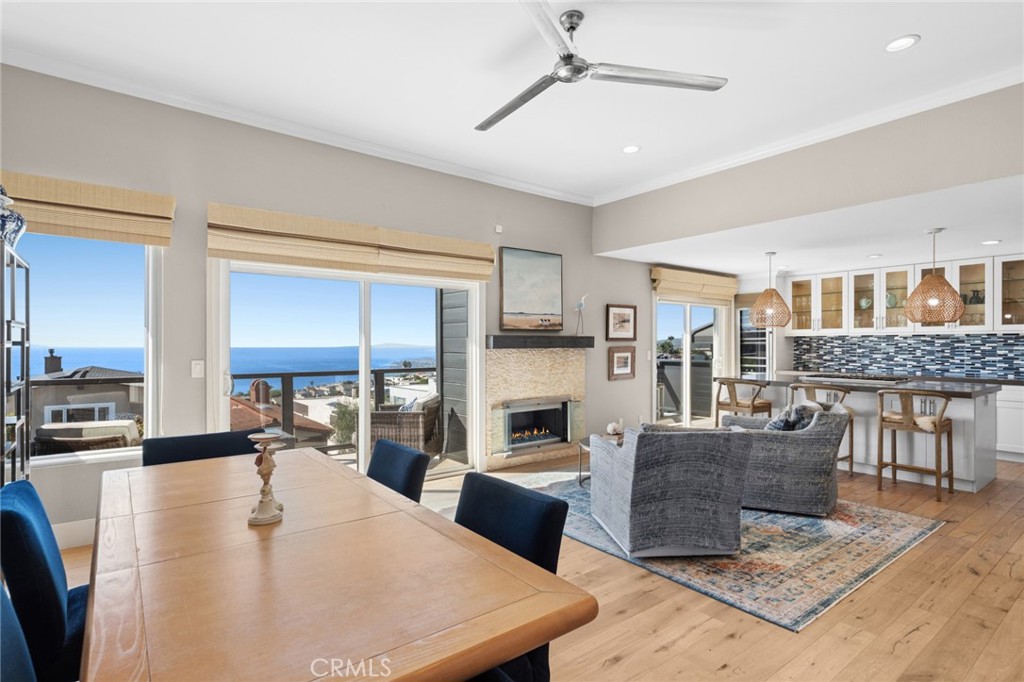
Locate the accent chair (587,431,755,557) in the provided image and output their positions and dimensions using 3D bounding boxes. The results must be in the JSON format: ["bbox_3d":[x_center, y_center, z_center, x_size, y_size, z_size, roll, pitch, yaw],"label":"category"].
[{"bbox_3d":[1.076,0.969,3.652,0.780,0.810,0.920,0,-1,-6],"label":"accent chair"}]

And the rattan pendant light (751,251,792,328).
[{"bbox_3d":[3.244,-0.625,6.408,0.460,0.925,0.460,1,-1,-38],"label":"rattan pendant light"}]

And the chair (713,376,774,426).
[{"bbox_3d":[2.695,0.934,5.971,0.490,0.930,0.530,1,-1,-38],"label":"chair"}]

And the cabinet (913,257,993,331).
[{"bbox_3d":[5.649,-0.563,6.537,0.330,0.905,0.770,0,-1,-39],"label":"cabinet"}]

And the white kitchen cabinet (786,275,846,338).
[{"bbox_3d":[4.791,-0.551,7.938,0.340,0.950,0.870,1,-1,-38],"label":"white kitchen cabinet"}]

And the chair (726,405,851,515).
[{"bbox_3d":[2.350,0.956,4.478,0.890,0.830,0.800,0,-1,28],"label":"chair"}]

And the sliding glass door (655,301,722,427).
[{"bbox_3d":[2.865,0.399,8.175,1.940,2.030,0.100,0,-1,-39],"label":"sliding glass door"}]

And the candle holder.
[{"bbox_3d":[-0.807,0.451,1.682,0.110,0.270,0.110,0,-1,-26],"label":"candle holder"}]

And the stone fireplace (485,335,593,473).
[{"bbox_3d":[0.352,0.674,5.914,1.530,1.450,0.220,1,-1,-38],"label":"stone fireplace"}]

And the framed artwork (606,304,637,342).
[{"bbox_3d":[1.503,-0.242,6.999,0.580,0.480,0.045,0,-1,-39],"label":"framed artwork"}]

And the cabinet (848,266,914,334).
[{"bbox_3d":[5.295,-0.549,7.285,0.340,0.940,0.790,1,-1,-38],"label":"cabinet"}]

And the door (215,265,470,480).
[{"bbox_3d":[-1.344,0.382,4.788,2.465,2.030,0.100,0,-1,-39],"label":"door"}]

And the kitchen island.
[{"bbox_3d":[3.818,0.928,5.817,1.060,0.915,2.360,0,-1,-39],"label":"kitchen island"}]

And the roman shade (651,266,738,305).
[{"bbox_3d":[2.948,-0.857,8.093,2.260,0.400,0.160,0,-1,-39],"label":"roman shade"}]

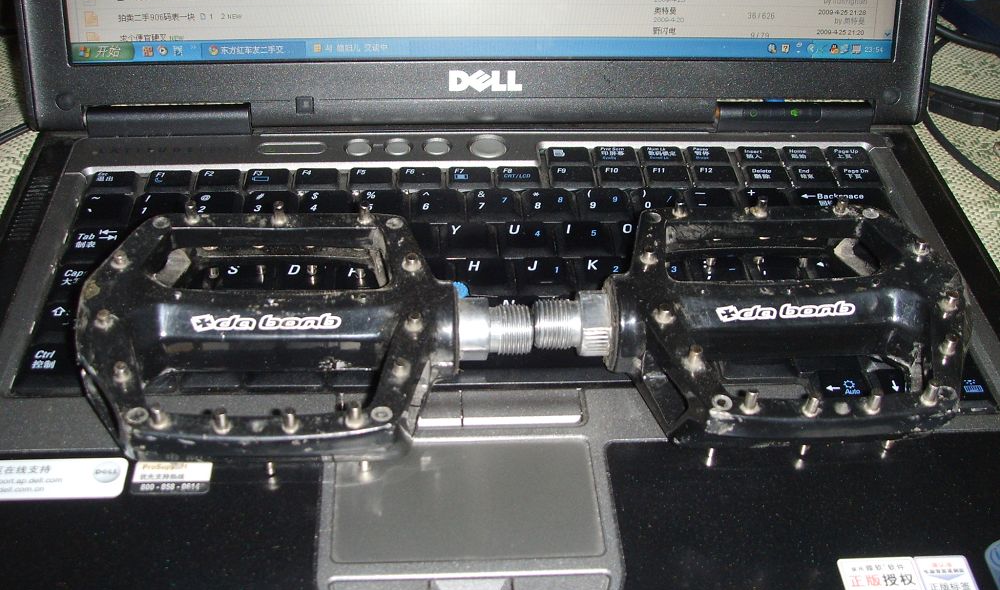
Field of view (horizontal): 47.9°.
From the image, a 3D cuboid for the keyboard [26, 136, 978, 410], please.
[{"bbox_3d":[-0.003,-0.010,0.366,0.281,0.008,0.127,-1,42,-2],"label":"keyboard"}]

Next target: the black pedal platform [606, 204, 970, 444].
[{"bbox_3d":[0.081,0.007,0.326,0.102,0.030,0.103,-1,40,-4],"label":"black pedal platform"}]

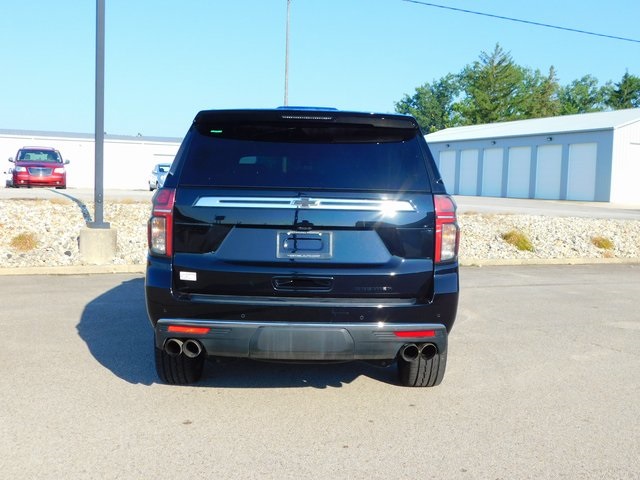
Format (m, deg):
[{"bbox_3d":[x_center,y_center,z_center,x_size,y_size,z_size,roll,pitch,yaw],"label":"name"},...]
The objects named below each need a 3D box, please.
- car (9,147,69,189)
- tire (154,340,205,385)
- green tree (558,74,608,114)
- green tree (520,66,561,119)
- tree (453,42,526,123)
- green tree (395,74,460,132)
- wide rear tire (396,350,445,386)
[{"bbox_3d":[-11.607,-3.001,30.600,1.980,1.750,5.120,0,5,-22],"label":"car"},{"bbox_3d":[-1.002,0.617,5.377,0.285,0.830,0.830,1,4,-3],"label":"tire"},{"bbox_3d":[27.080,-10.471,76.000,5.344,13.121,5.344,2,4,0],"label":"green tree"},{"bbox_3d":[22.065,-10.647,74.000,4.403,13.478,4.403,2,4,0],"label":"green tree"},{"bbox_3d":[17.062,-11.824,74.000,7.405,15.534,7.405,2,4,0],"label":"tree"},{"bbox_3d":[10.757,-10.359,74.000,6.604,12.249,6.604,2,4,0],"label":"green tree"},{"bbox_3d":[0.734,0.661,5.463,0.285,0.830,0.830,1,4,-3],"label":"wide rear tire"}]

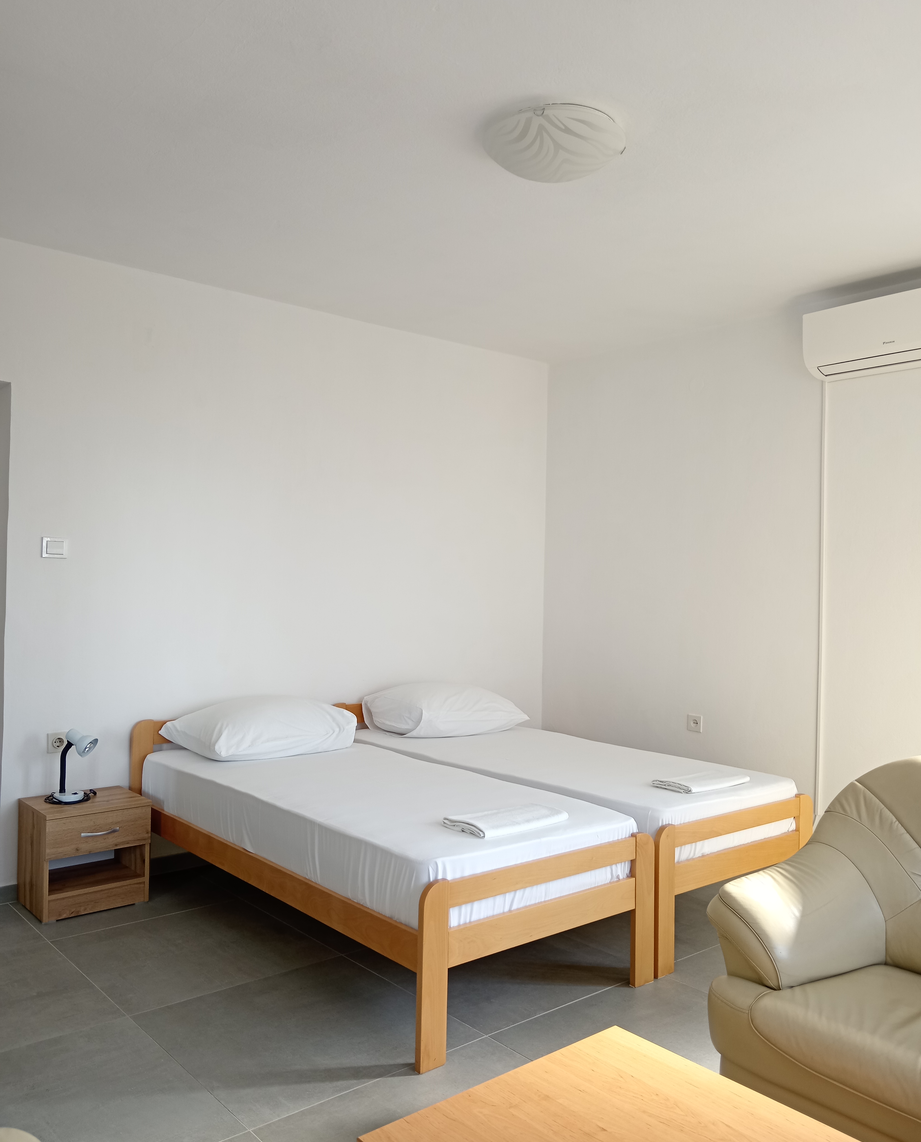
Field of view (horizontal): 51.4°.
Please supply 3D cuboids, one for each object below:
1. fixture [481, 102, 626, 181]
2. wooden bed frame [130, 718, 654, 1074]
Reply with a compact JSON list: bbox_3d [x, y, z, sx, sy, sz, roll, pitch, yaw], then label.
[{"bbox_3d":[0.274,-1.236,2.818,0.419,0.134,0.419,1,0,0],"label":"fixture"},{"bbox_3d":[-0.390,1.010,3.669,0.983,0.686,2.071,1,-1,-40],"label":"wooden bed frame"}]

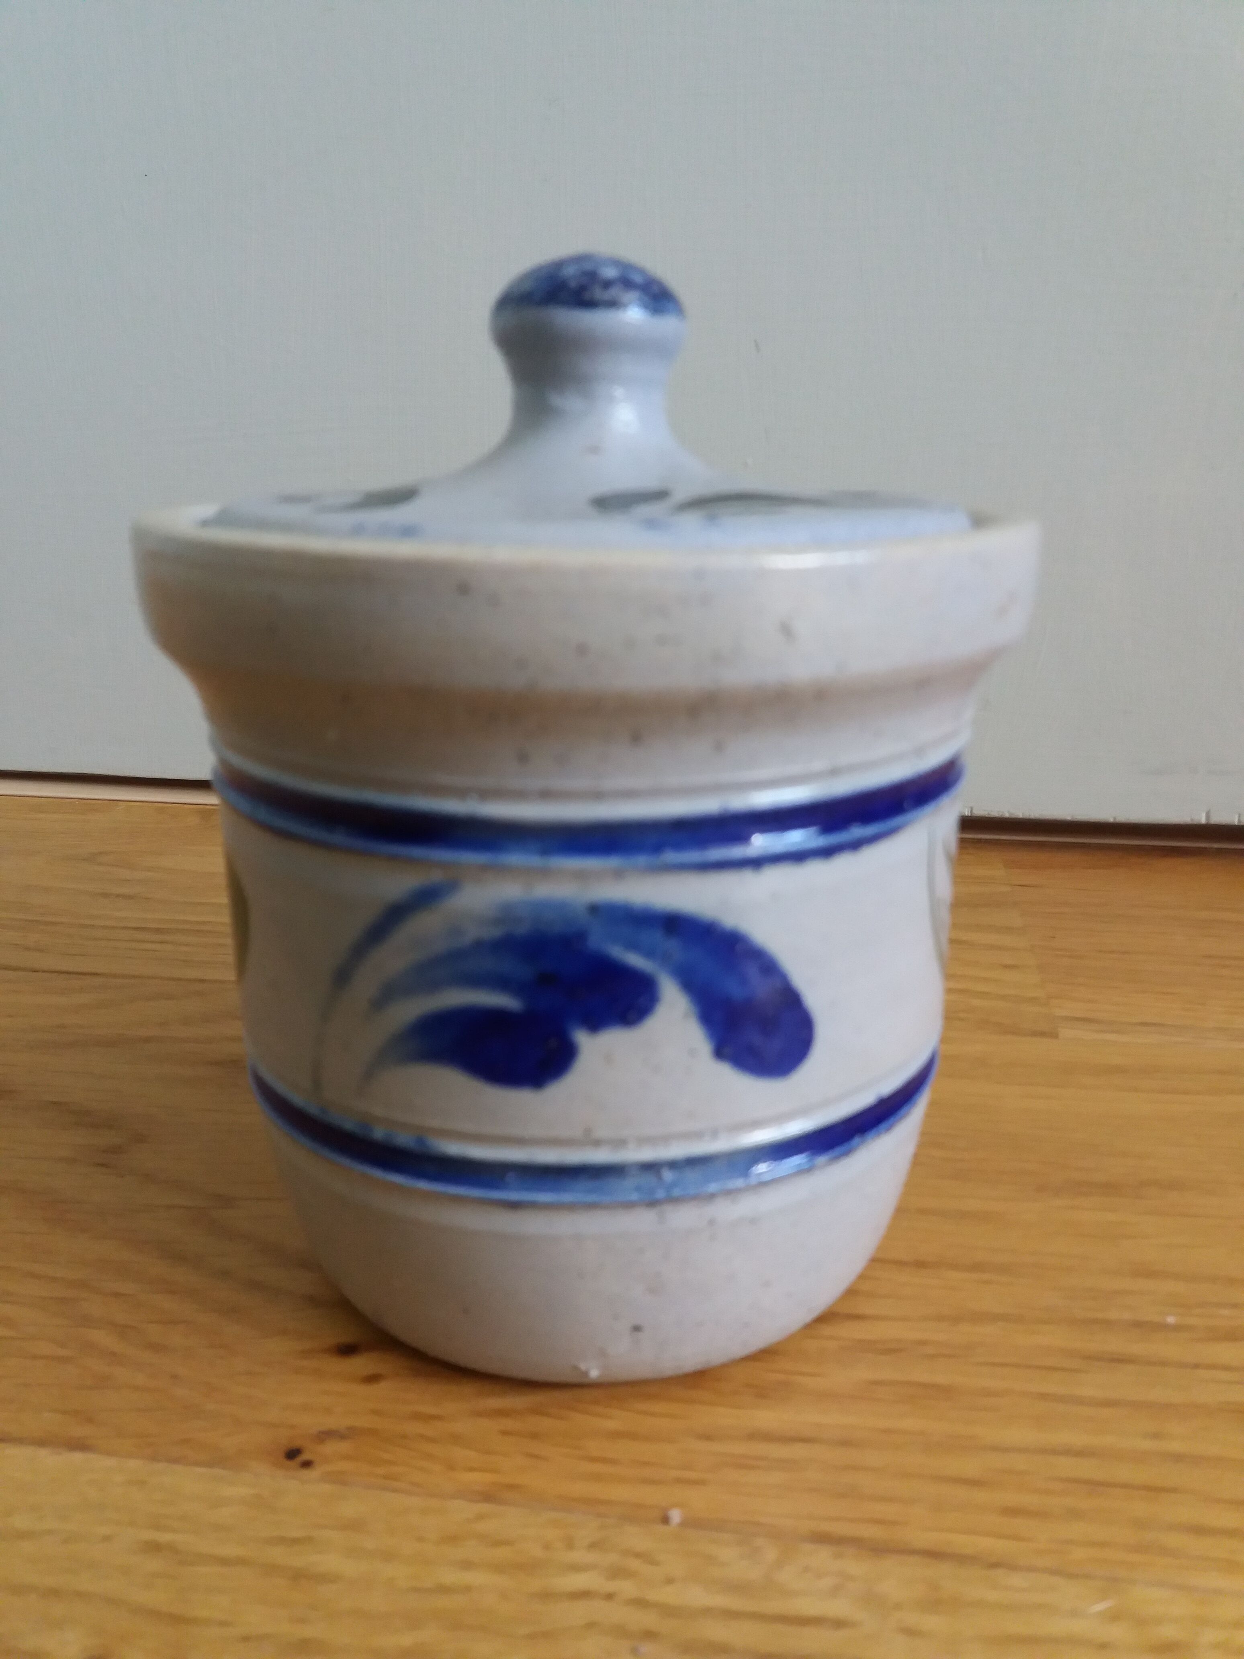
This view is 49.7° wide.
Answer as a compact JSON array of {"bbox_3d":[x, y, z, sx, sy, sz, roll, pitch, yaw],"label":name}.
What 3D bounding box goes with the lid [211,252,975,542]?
[{"bbox_3d":[-0.004,-0.052,0.171,0.096,0.040,0.096,0,17,0],"label":"lid"}]

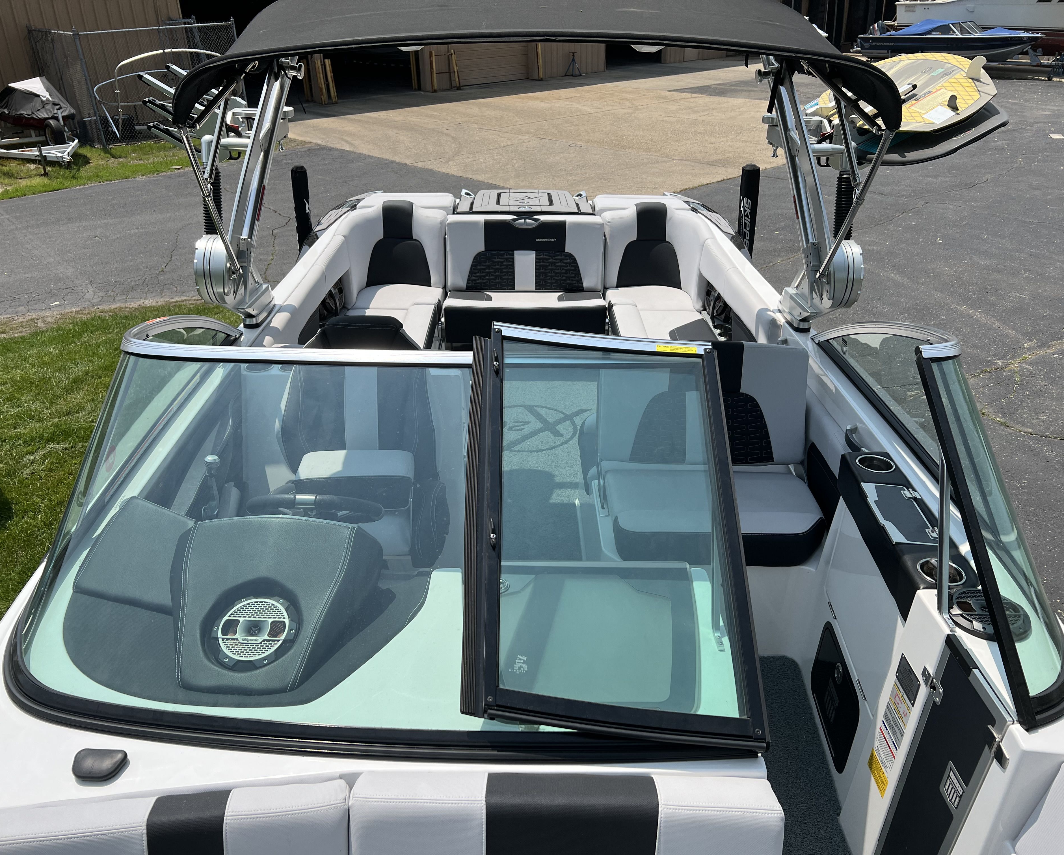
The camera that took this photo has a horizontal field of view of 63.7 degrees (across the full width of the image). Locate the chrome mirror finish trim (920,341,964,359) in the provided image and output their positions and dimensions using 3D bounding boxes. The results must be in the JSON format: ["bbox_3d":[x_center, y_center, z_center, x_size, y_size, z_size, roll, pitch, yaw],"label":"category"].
[{"bbox_3d":[0.832,-0.162,1.766,0.089,0.035,0.059,0,26,-1],"label":"chrome mirror finish trim"}]

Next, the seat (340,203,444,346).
[{"bbox_3d":[-0.777,-0.840,4.844,0.594,0.673,1.040,0,26,-1],"label":"seat"}]

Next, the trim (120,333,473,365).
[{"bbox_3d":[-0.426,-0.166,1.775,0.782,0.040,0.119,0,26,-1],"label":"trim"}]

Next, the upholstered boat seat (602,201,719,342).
[{"bbox_3d":[0.708,-0.849,4.862,0.614,0.673,1.020,0,26,-1],"label":"upholstered boat seat"}]

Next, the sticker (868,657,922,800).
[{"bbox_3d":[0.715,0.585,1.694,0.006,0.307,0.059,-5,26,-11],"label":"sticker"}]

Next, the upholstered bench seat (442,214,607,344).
[{"bbox_3d":[-0.045,-0.877,5.013,0.901,0.654,0.574,0,26,-1],"label":"upholstered bench seat"}]

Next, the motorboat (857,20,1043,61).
[{"bbox_3d":[12.969,-11.963,26.500,5.400,1.250,2.000,15,30,32],"label":"motorboat"}]

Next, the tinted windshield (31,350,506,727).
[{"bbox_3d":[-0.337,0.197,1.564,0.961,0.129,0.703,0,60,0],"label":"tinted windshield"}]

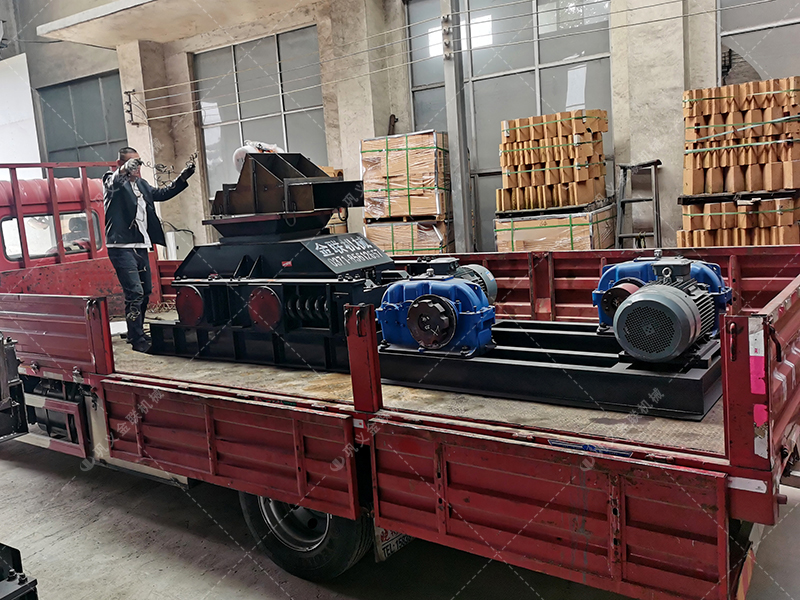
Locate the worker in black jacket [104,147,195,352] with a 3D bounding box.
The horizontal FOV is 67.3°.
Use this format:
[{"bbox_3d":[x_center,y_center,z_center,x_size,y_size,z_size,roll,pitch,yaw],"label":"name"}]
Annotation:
[{"bbox_3d":[-2.187,-0.470,5.222,0.660,1.720,0.620,-2,7,17],"label":"worker in black jacket"}]

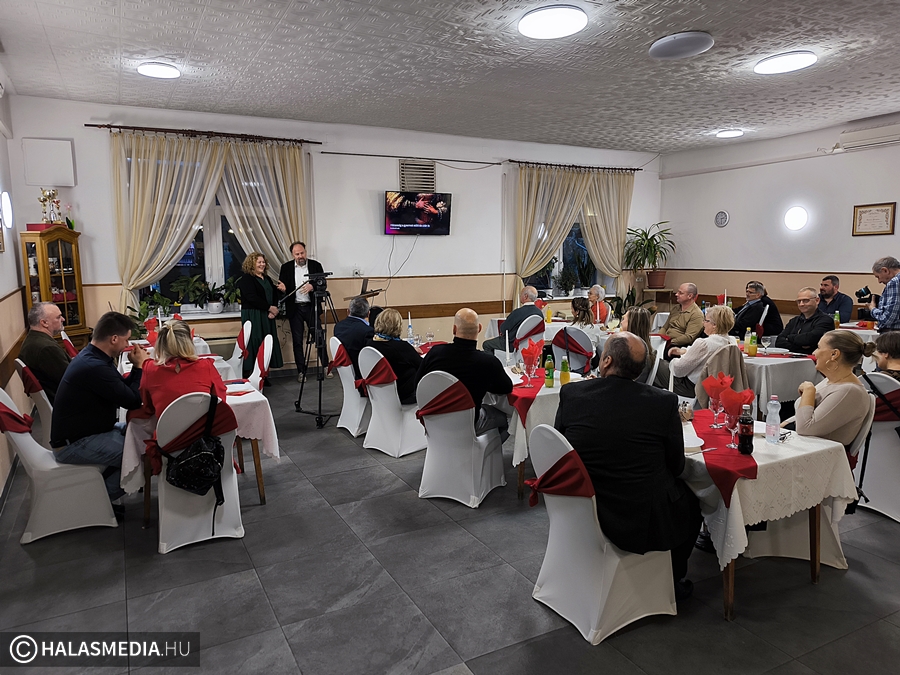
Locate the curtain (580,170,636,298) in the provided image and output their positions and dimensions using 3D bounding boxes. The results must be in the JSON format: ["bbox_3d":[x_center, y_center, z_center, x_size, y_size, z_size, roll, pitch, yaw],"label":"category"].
[{"bbox_3d":[2.665,-1.677,10.704,1.300,2.280,0.160,-5,9,-28],"label":"curtain"}]

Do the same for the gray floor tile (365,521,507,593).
[{"bbox_3d":[-0.093,1.194,3.447,0.600,0.010,0.600,-5,9,-28],"label":"gray floor tile"}]

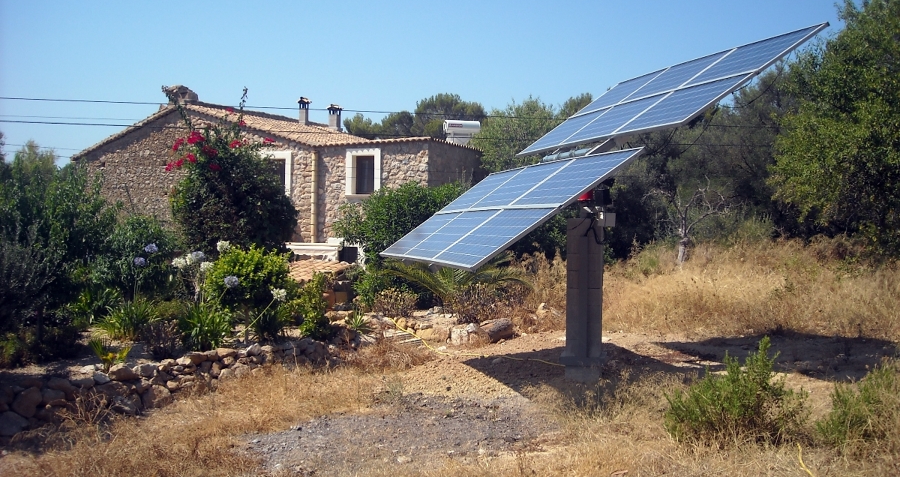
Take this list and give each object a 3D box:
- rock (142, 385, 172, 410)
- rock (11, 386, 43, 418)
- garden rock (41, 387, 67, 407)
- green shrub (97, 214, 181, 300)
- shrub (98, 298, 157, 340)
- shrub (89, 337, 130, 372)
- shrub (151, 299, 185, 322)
[{"bbox_3d":[-2.830,1.521,8.780,0.290,0.220,0.230,0,1,-27],"label":"rock"},{"bbox_3d":[-3.535,1.330,7.627,0.230,0.240,0.200,0,1,-27],"label":"rock"},{"bbox_3d":[-3.834,1.538,8.800,0.220,0.190,0.260,1,1,23],"label":"garden rock"},{"bbox_3d":[-4.794,0.311,14.006,1.200,1.430,1.150,0,1,0],"label":"green shrub"},{"bbox_3d":[-3.726,0.916,10.518,0.680,0.470,0.620,0,1,0],"label":"shrub"},{"bbox_3d":[-3.298,1.092,8.822,0.380,0.290,0.340,0,1,0],"label":"shrub"},{"bbox_3d":[-3.593,0.890,11.618,0.400,0.320,0.360,0,1,0],"label":"shrub"}]

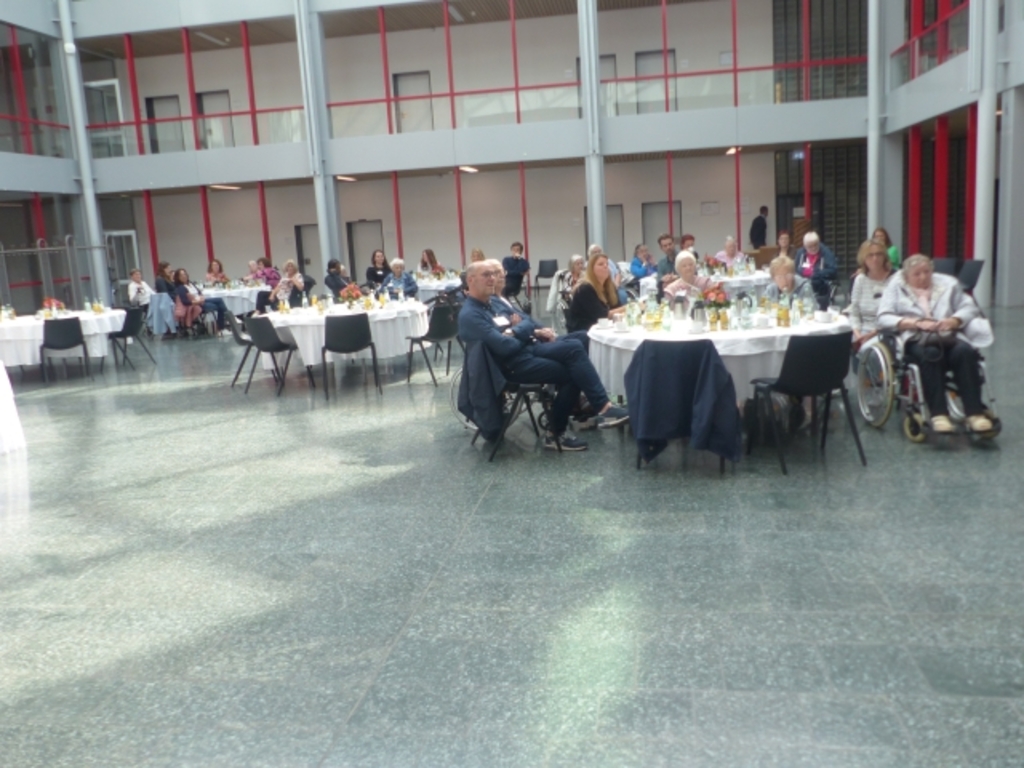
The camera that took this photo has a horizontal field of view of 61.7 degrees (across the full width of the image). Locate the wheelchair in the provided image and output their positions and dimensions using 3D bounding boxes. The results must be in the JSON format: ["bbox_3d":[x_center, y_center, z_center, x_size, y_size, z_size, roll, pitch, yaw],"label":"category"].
[{"bbox_3d":[2.797,-0.139,5.790,0.640,0.910,1.030,-4,10,-1],"label":"wheelchair"}]

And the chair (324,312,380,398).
[{"bbox_3d":[-1.642,-0.294,8.677,0.520,0.800,0.540,-6,10,-15],"label":"chair"}]

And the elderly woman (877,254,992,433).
[{"bbox_3d":[2.812,-0.316,5.767,0.620,1.090,0.840,-4,9,-1],"label":"elderly woman"}]

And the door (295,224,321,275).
[{"bbox_3d":[-5.407,-3.326,23.750,1.000,2.080,0.150,-2,10,8],"label":"door"}]

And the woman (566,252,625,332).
[{"bbox_3d":[0.787,-0.371,6.689,0.760,1.280,0.500,-2,10,7],"label":"woman"}]

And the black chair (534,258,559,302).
[{"bbox_3d":[0.695,-2.028,17.222,0.520,0.820,0.540,1,11,22],"label":"black chair"}]

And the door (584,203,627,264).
[{"bbox_3d":[2.366,-3.468,21.557,0.970,2.020,0.120,-2,11,9],"label":"door"}]

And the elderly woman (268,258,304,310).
[{"bbox_3d":[-3.707,-1.374,13.915,0.550,1.250,0.850,1,11,25],"label":"elderly woman"}]

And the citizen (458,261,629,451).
[{"bbox_3d":[0.220,-0.193,5.956,1.100,1.320,0.620,-1,11,12],"label":"citizen"}]

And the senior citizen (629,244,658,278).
[{"bbox_3d":[2.018,-1.392,12.551,0.780,1.280,0.500,5,12,41],"label":"senior citizen"}]

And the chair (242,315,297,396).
[{"bbox_3d":[-2.495,-0.334,9.119,0.530,0.810,0.550,4,12,35],"label":"chair"}]

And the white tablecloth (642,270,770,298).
[{"bbox_3d":[2.636,-1.184,11.420,1.840,0.510,1.840,-3,10,1],"label":"white tablecloth"}]

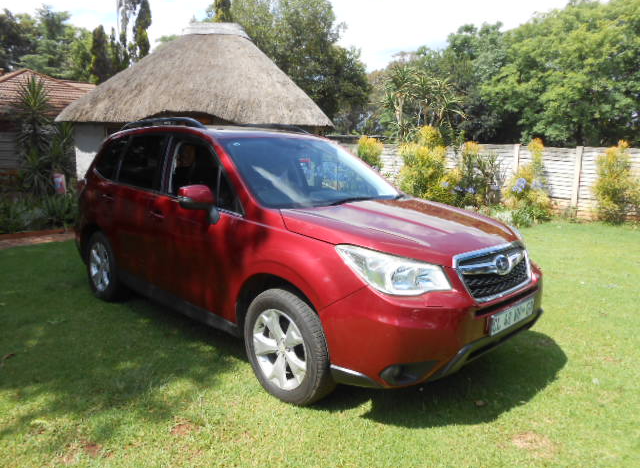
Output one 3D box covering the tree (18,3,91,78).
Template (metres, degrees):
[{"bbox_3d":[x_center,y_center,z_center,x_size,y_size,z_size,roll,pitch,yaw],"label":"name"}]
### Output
[{"bbox_3d":[-15.058,-8.098,27.728,4.800,9.700,4.800,2,9,0],"label":"tree"}]

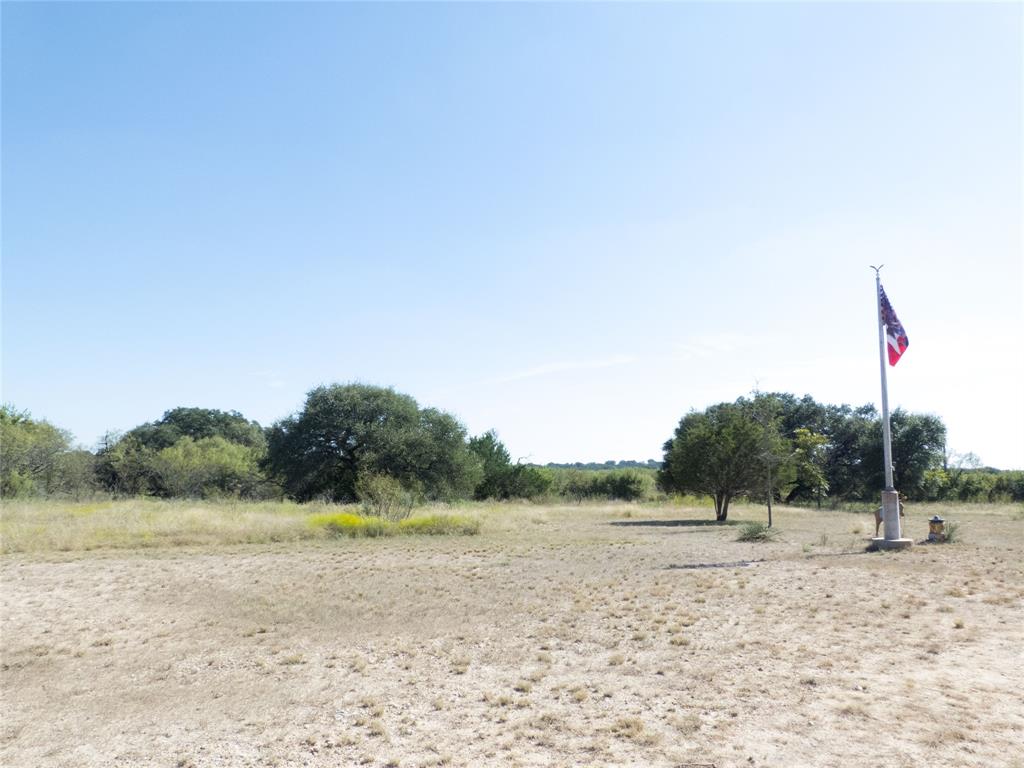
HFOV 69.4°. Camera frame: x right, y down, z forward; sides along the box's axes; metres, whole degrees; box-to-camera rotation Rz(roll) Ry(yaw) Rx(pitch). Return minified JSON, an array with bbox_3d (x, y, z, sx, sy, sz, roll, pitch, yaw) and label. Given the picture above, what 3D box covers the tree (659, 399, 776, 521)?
[{"bbox_3d":[6.405,2.369,23.147,3.722,3.783,3.722,0,-6,0],"label":"tree"}]

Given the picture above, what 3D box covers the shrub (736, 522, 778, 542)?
[{"bbox_3d":[5.685,3.385,17.148,0.996,0.434,0.850,0,-6,0],"label":"shrub"}]

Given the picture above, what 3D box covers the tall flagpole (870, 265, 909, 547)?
[{"bbox_3d":[8.155,0.365,15.812,0.720,5.940,0.420,0,-6,0],"label":"tall flagpole"}]

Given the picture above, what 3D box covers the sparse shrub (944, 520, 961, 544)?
[{"bbox_3d":[9.753,3.286,16.475,0.423,0.482,0.423,0,-6,0],"label":"sparse shrub"}]

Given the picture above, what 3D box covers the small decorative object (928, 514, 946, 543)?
[{"bbox_3d":[9.516,3.241,16.590,0.369,0.596,0.369,-2,-7,17],"label":"small decorative object"}]

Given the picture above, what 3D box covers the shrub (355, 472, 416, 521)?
[{"bbox_3d":[-3.564,3.264,20.918,1.747,1.511,1.747,0,-6,0],"label":"shrub"}]

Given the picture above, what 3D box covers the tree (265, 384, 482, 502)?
[{"bbox_3d":[-6.003,2.622,32.348,9.276,5.321,8.200,0,-6,0],"label":"tree"}]

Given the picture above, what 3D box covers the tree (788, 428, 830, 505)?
[{"bbox_3d":[12.266,3.495,30.668,1.773,3.214,1.773,0,-6,0],"label":"tree"}]

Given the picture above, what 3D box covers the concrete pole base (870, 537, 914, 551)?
[{"bbox_3d":[7.967,3.337,15.480,0.868,0.160,0.868,0,-6,0],"label":"concrete pole base"}]

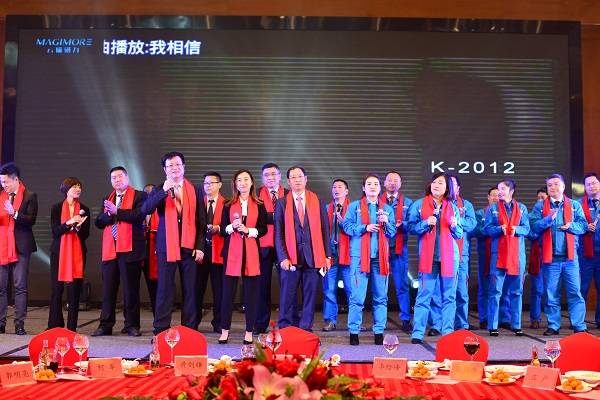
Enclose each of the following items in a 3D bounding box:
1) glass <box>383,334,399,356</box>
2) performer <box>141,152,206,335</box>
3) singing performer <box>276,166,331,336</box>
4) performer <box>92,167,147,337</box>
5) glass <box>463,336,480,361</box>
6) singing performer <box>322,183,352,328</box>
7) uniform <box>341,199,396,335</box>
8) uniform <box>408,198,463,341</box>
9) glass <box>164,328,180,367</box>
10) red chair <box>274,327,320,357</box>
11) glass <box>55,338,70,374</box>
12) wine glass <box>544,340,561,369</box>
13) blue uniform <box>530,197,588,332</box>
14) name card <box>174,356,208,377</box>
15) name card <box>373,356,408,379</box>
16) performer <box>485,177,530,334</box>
[{"bbox_3d":[0.515,0.878,4.747,0.092,0.228,0.092,0,-3,0],"label":"glass"},{"bbox_3d":[-1.230,0.447,8.100,0.600,1.800,0.420,1,-3,-3],"label":"performer"},{"bbox_3d":[0.041,0.518,8.550,0.580,1.720,0.340,0,-3,-3],"label":"singing performer"},{"bbox_3d":[-1.858,0.526,8.600,0.500,1.730,0.400,0,-3,14],"label":"performer"},{"bbox_3d":[0.962,0.878,4.660,0.090,0.225,0.090,0,-3,0],"label":"glass"},{"bbox_3d":[0.485,0.612,9.300,0.500,1.700,0.380,0,-3,3],"label":"singing performer"},{"bbox_3d":[0.662,0.642,8.050,0.530,1.330,0.340,0,-3,-1],"label":"uniform"},{"bbox_3d":[1.325,0.680,8.150,0.520,1.380,0.360,0,-3,14],"label":"uniform"},{"bbox_3d":[-0.758,0.881,4.957,0.092,0.232,0.092,0,-3,0],"label":"glass"},{"bbox_3d":[-0.030,1.330,5.459,0.440,0.950,0.540,0,-3,0],"label":"red chair"},{"bbox_3d":[-1.419,0.930,4.980,0.087,0.220,0.087,0,-3,0],"label":"glass"},{"bbox_3d":[1.337,0.858,4.400,0.090,0.222,0.090,0,-3,0],"label":"wine glass"},{"bbox_3d":[2.754,0.685,8.843,0.560,1.420,0.360,0,-3,12],"label":"blue uniform"},{"bbox_3d":[-0.603,0.921,4.630,0.190,0.108,0.080,1,-3,-6],"label":"name card"},{"bbox_3d":[0.498,0.932,4.633,0.187,0.108,0.085,-1,-3,17],"label":"name card"},{"bbox_3d":[2.191,0.602,8.800,0.470,1.650,0.360,0,-3,11],"label":"performer"}]

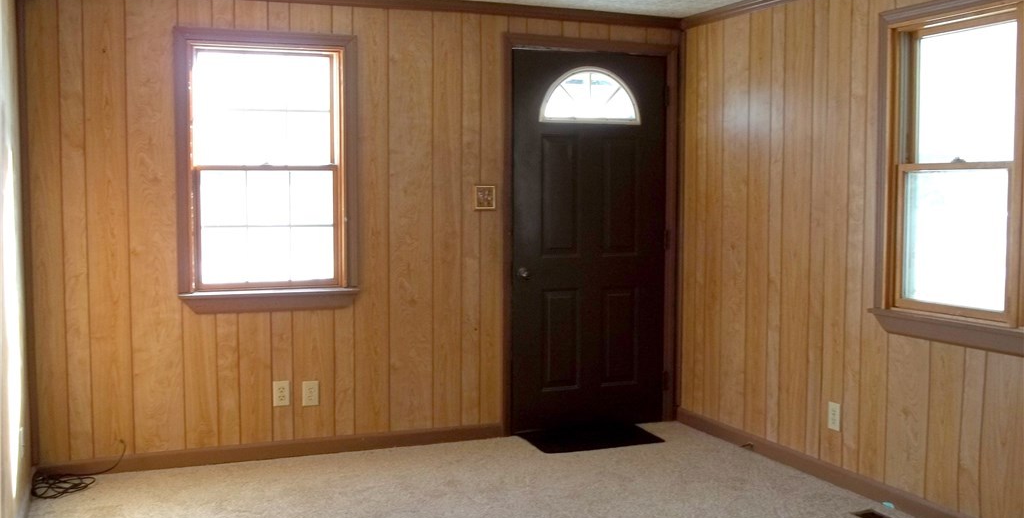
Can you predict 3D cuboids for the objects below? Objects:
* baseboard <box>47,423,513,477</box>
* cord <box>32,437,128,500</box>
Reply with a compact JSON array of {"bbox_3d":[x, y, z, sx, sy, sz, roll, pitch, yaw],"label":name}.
[{"bbox_3d":[-1.077,0.927,4.725,2.235,0.075,0.018,-2,5,-23],"label":"baseboard"},{"bbox_3d":[-1.878,0.916,4.221,0.380,0.155,0.300,-2,5,-23],"label":"cord"}]

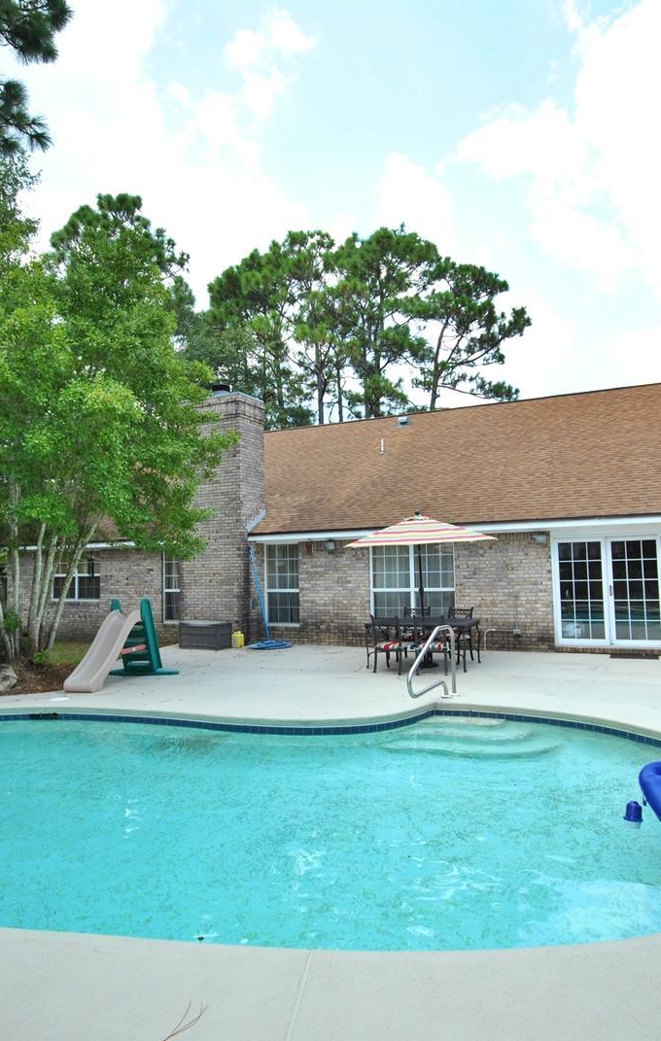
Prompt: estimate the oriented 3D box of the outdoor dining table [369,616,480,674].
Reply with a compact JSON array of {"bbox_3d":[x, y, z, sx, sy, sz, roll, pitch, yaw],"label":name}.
[{"bbox_3d":[1.602,2.114,11.082,1.720,0.720,1.020,-3,-4,26],"label":"outdoor dining table"}]

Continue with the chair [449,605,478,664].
[{"bbox_3d":[2.212,2.009,11.304,0.480,0.920,0.600,-3,-4,26],"label":"chair"}]

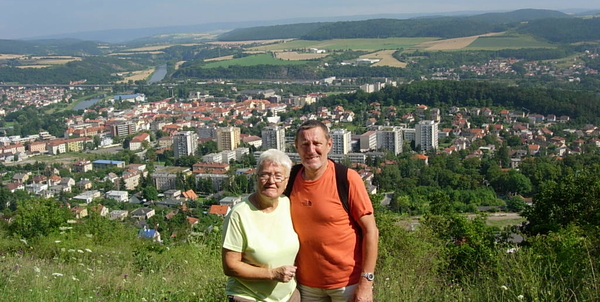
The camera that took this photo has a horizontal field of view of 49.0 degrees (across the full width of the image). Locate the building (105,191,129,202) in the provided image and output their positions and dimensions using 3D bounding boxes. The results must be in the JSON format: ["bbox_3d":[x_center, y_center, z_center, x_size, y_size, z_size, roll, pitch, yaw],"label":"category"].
[{"bbox_3d":[-150.180,38.630,542.360,13.000,7.500,11.300,0,11,11],"label":"building"}]

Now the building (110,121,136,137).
[{"bbox_3d":[-247.190,-27.970,925.380,28.000,18.500,15.500,1,11,19],"label":"building"}]

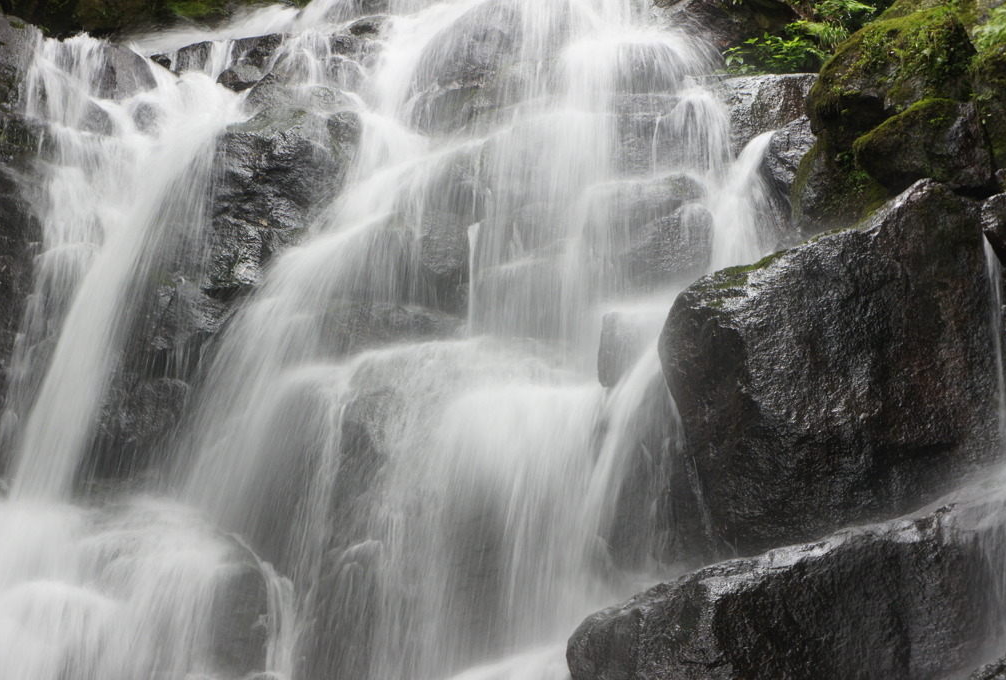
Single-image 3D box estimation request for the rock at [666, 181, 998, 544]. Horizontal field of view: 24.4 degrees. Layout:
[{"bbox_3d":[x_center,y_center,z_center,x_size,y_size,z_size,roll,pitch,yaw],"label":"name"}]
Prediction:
[{"bbox_3d":[1.570,0.132,11.200,1.520,1.680,1.200,0,2,8],"label":"rock"}]

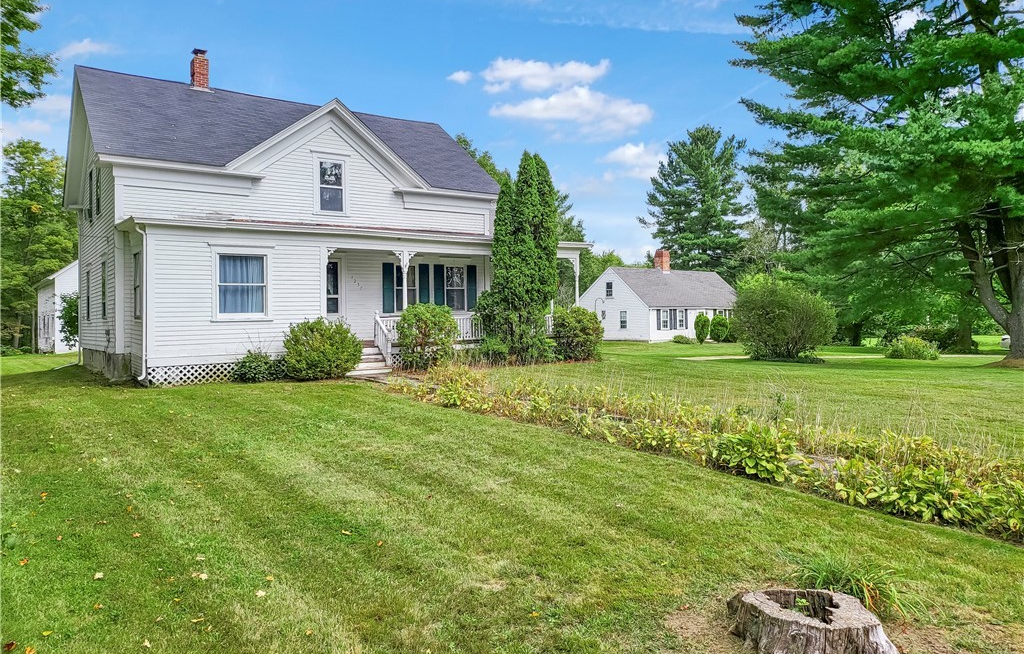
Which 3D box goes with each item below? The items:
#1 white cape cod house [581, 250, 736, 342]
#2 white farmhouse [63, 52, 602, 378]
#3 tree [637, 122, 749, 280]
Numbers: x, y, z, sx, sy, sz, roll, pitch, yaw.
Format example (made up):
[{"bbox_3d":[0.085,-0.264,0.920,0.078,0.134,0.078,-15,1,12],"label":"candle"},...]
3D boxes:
[{"bbox_3d":[12.068,-2.571,55.545,13.380,6.810,7.920,-2,1,-39],"label":"white cape cod house"},{"bbox_3d":[-5.724,-3.571,22.367,13.398,9.339,10.148,-2,1,-37],"label":"white farmhouse"},{"bbox_3d":[18.304,-9.789,72.192,11.000,21.299,11.000,-1,1,14],"label":"tree"}]

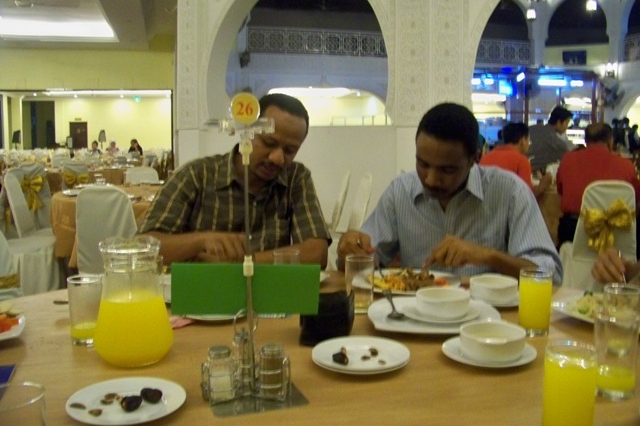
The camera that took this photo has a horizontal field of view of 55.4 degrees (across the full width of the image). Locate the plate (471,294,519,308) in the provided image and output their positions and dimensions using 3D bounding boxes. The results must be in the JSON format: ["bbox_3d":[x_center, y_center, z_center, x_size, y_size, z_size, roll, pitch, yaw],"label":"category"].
[{"bbox_3d":[0.437,0.215,1.524,0.166,0.020,0.166,1,7,0],"label":"plate"}]

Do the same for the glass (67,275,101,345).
[{"bbox_3d":[-0.452,0.188,1.171,0.069,0.122,0.069,0,7,0],"label":"glass"}]

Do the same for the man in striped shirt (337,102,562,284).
[{"bbox_3d":[0.355,0.302,1.749,0.600,1.240,0.680,1,7,11],"label":"man in striped shirt"}]

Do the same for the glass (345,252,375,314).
[{"bbox_3d":[0.089,0.166,1.416,0.066,0.128,0.066,1,7,0],"label":"glass"}]

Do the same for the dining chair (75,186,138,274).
[{"bbox_3d":[-1.150,0.273,3.488,0.420,0.885,0.520,0,7,3],"label":"dining chair"}]

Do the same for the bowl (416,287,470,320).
[{"bbox_3d":[0.268,0.195,1.332,0.116,0.046,0.118,1,7,0],"label":"bowl"}]

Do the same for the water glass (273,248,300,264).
[{"bbox_3d":[-0.076,0.150,1.403,0.062,0.127,0.062,0,7,0],"label":"water glass"}]

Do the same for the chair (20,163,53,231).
[{"bbox_3d":[-3.315,-0.139,7.036,0.440,0.890,0.520,-1,7,-9],"label":"chair"}]

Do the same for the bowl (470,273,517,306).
[{"bbox_3d":[0.416,0.182,1.453,0.115,0.045,0.115,0,7,0],"label":"bowl"}]

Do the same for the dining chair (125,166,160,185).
[{"bbox_3d":[-1.570,0.036,5.444,0.420,0.885,0.520,-2,7,-17],"label":"dining chair"}]

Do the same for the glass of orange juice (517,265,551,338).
[{"bbox_3d":[0.446,0.190,1.268,0.065,0.130,0.065,1,7,0],"label":"glass of orange juice"}]

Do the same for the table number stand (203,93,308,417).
[{"bbox_3d":[-0.100,0.052,0.920,0.148,0.461,0.120,-1,7,-20],"label":"table number stand"}]

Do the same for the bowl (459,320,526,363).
[{"bbox_3d":[0.291,0.223,1.024,0.110,0.052,0.110,0,7,0],"label":"bowl"}]

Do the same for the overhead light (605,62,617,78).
[{"bbox_3d":[9.285,-4.587,19.500,0.380,0.500,0.360,0,7,0],"label":"overhead light"}]

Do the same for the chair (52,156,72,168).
[{"bbox_3d":[-4.159,-0.480,9.815,0.440,0.890,0.520,-3,8,-25],"label":"chair"}]

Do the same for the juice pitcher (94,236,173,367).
[{"bbox_3d":[-0.333,0.157,1.100,0.132,0.205,0.135,2,7,11],"label":"juice pitcher"}]

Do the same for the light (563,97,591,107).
[{"bbox_3d":[8.019,-3.441,19.000,0.900,0.250,0.600,0,7,0],"label":"light"}]

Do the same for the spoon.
[{"bbox_3d":[0.159,0.199,1.333,0.036,0.025,0.180,-1,10,-4],"label":"spoon"}]

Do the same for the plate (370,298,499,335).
[{"bbox_3d":[0.233,0.216,1.263,0.265,0.026,0.265,0,7,0],"label":"plate"}]

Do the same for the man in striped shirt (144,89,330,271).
[{"bbox_3d":[-0.256,0.296,1.796,0.550,1.270,0.720,0,7,-6],"label":"man in striped shirt"}]

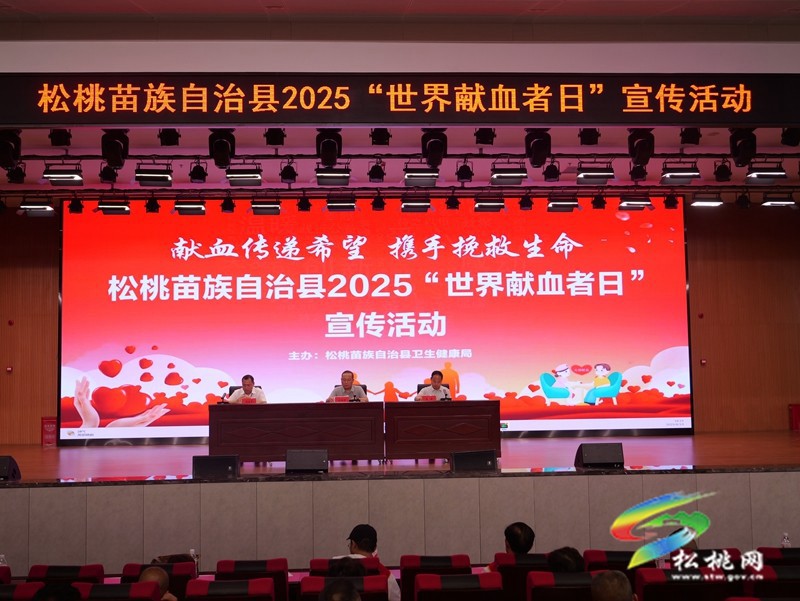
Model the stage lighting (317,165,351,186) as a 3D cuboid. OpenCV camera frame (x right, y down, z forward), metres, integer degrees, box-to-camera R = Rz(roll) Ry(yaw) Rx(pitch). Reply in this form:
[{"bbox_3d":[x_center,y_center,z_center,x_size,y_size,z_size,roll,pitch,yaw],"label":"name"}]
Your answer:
[{"bbox_3d":[-0.913,-1.716,12.702,0.480,0.270,0.260,-1,-4,-3],"label":"stage lighting"}]

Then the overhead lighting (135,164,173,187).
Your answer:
[{"bbox_3d":[-3.350,-1.699,12.572,0.490,0.270,0.260,-1,-4,-3],"label":"overhead lighting"}]

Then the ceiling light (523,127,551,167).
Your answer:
[{"bbox_3d":[1.611,-1.810,10.835,0.300,0.500,0.270,-1,-4,-3],"label":"ceiling light"}]

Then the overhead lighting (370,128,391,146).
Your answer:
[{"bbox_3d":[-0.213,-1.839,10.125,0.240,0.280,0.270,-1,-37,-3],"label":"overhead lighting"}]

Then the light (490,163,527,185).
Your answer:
[{"bbox_3d":[1.381,-1.617,11.777,0.430,0.250,0.280,-1,-3,-3],"label":"light"}]

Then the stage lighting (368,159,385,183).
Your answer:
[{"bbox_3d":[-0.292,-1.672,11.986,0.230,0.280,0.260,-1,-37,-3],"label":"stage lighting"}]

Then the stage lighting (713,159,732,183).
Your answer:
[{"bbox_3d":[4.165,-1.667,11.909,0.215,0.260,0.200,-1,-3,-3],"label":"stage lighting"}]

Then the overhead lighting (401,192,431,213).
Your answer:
[{"bbox_3d":[0.261,-1.601,15.114,0.470,0.280,0.260,-1,-4,-3],"label":"overhead lighting"}]

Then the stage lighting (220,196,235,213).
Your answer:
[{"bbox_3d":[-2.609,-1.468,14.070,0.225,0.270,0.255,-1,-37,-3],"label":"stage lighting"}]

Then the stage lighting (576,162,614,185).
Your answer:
[{"bbox_3d":[2.548,-1.664,12.120,0.460,0.270,0.320,-1,-4,-3],"label":"stage lighting"}]

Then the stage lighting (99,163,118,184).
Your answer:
[{"bbox_3d":[-3.952,-1.722,12.541,0.240,0.270,0.210,-1,-4,-3],"label":"stage lighting"}]

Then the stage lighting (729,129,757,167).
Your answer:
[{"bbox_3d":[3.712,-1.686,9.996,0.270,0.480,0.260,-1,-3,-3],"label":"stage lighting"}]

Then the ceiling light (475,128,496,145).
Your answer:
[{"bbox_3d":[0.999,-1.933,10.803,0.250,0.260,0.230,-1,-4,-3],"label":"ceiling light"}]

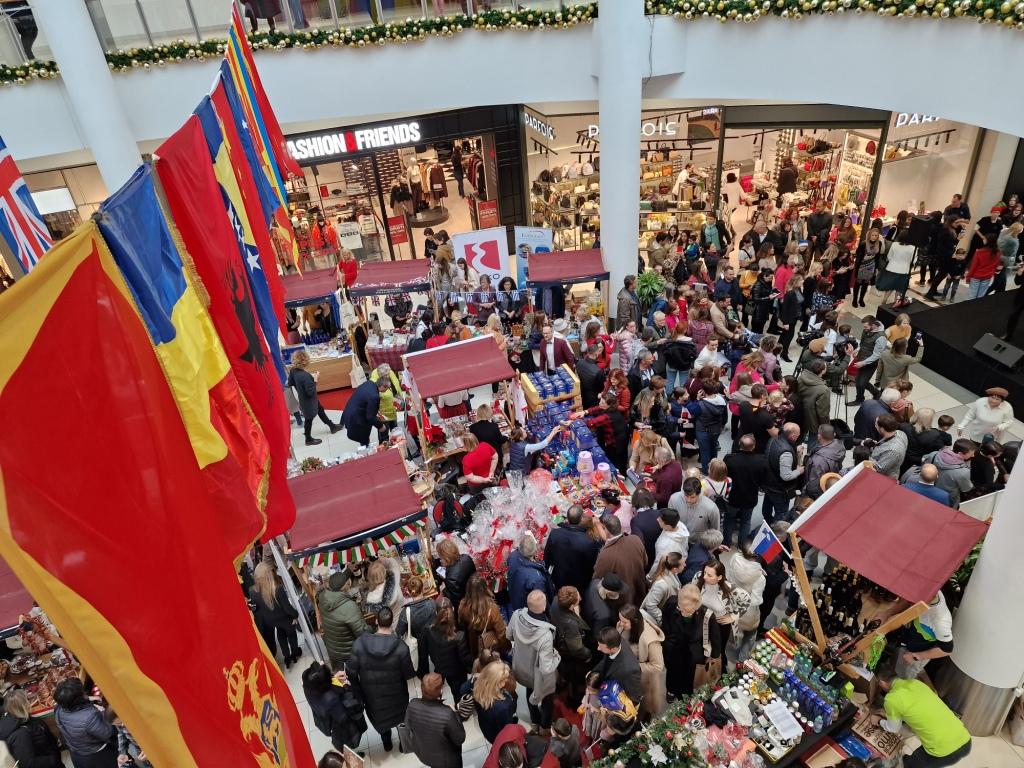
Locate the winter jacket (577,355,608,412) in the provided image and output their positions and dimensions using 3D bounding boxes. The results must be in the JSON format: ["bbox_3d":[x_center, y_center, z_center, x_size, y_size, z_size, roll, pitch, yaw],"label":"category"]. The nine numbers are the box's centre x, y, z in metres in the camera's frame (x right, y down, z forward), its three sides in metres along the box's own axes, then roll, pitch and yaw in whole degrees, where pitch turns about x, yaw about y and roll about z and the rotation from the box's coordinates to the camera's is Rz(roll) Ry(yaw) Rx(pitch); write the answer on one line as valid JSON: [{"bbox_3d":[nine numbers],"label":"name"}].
[{"bbox_3d":[1.294,-0.008,10.936,0.520,0.800,0.340,19,39,35],"label":"winter jacket"}]

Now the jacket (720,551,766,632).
[{"bbox_3d":[2.371,2.095,6.970,0.500,0.800,0.380,18,40,33],"label":"jacket"}]

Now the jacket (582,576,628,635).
[{"bbox_3d":[0.930,2.347,6.695,0.380,0.710,0.540,-11,32,-9],"label":"jacket"}]

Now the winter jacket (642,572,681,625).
[{"bbox_3d":[1.564,2.161,6.888,0.360,0.620,0.480,-12,32,-10],"label":"winter jacket"}]

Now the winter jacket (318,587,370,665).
[{"bbox_3d":[-1.761,2.480,7.195,0.580,0.840,0.440,8,35,19],"label":"winter jacket"}]

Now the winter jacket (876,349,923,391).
[{"bbox_3d":[5.622,-0.225,9.898,0.480,0.760,0.650,-30,40,-33],"label":"winter jacket"}]

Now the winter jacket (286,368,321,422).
[{"bbox_3d":[-3.383,0.123,11.146,0.380,0.900,0.450,-17,34,-17],"label":"winter jacket"}]

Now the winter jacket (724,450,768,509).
[{"bbox_3d":[2.916,1.143,8.496,0.580,0.760,0.380,4,34,14],"label":"winter jacket"}]

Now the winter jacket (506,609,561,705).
[{"bbox_3d":[0.242,2.579,6.711,0.600,0.880,0.420,8,35,19],"label":"winter jacket"}]

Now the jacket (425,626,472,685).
[{"bbox_3d":[-0.615,2.611,6.690,0.500,0.700,0.360,-11,33,-8],"label":"jacket"}]

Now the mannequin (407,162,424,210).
[{"bbox_3d":[-3.219,-6.555,22.582,0.460,1.760,0.320,-10,31,-7],"label":"mannequin"}]

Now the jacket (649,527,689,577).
[{"bbox_3d":[1.708,1.847,7.284,0.370,0.680,0.520,13,36,28],"label":"jacket"}]

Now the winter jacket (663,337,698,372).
[{"bbox_3d":[2.689,-0.503,10.858,0.540,0.640,0.360,-4,32,3],"label":"winter jacket"}]

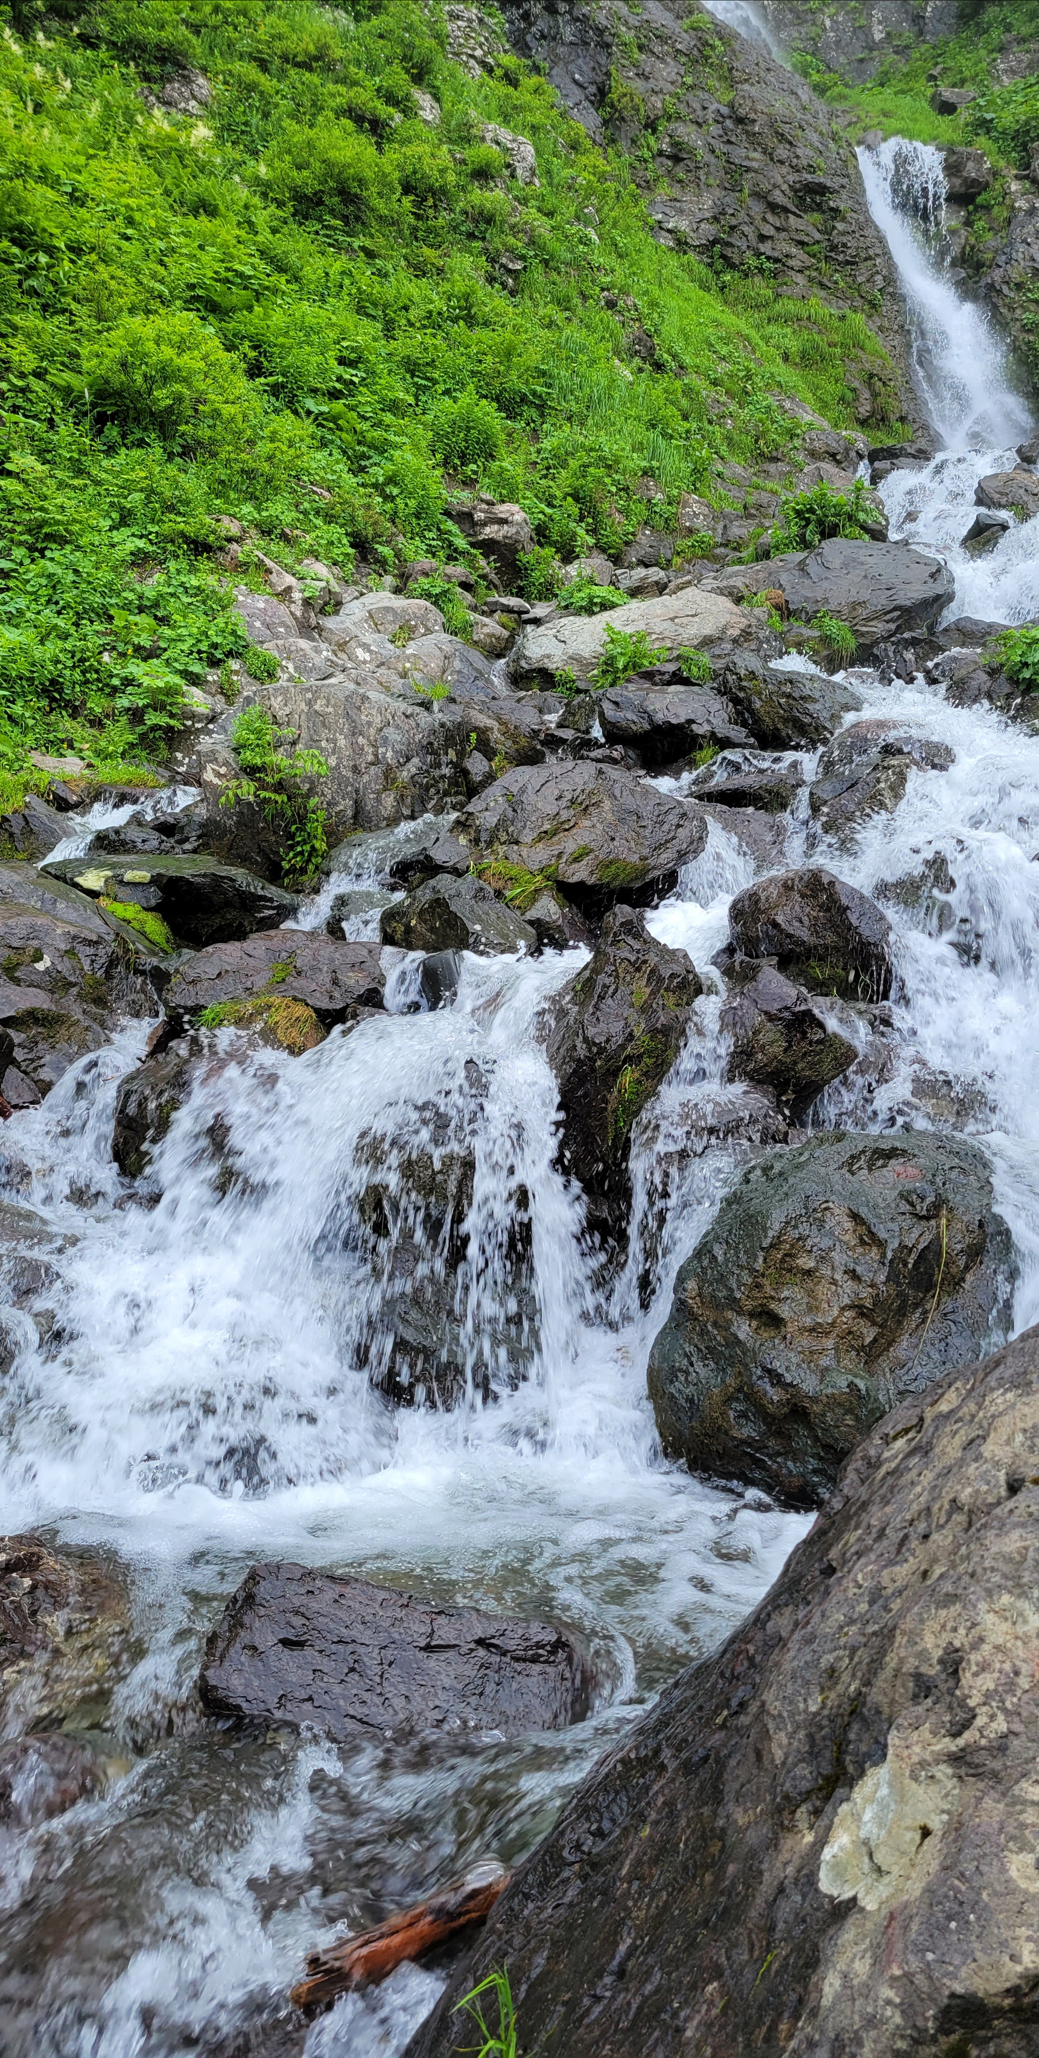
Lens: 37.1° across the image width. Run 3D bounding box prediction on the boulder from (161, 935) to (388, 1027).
[{"bbox_3d":[-0.823,-0.172,5.250,0.729,0.299,0.500,-1,7,-9],"label":"boulder"}]

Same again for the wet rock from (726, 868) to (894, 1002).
[{"bbox_3d":[1.086,-0.343,5.800,0.611,0.523,0.580,1,7,11],"label":"wet rock"}]

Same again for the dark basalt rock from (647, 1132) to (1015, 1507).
[{"bbox_3d":[0.874,0.803,4.400,0.998,0.988,0.920,1,7,12],"label":"dark basalt rock"}]

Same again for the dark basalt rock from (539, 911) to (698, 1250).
[{"bbox_3d":[0.326,0.170,5.000,0.518,1.130,0.600,0,7,4],"label":"dark basalt rock"}]

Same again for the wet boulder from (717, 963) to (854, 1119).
[{"bbox_3d":[0.910,0.046,5.250,0.453,0.528,0.500,1,7,10],"label":"wet boulder"}]

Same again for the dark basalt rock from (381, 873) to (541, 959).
[{"bbox_3d":[-0.236,-0.418,5.900,0.598,0.345,0.450,0,7,-2],"label":"dark basalt rock"}]

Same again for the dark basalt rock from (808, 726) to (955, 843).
[{"bbox_3d":[1.751,-1.186,7.500,0.686,0.566,0.650,2,7,13],"label":"dark basalt rock"}]

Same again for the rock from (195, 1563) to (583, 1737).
[{"bbox_3d":[-0.261,1.346,3.300,0.830,0.298,0.480,-1,7,-12],"label":"rock"}]

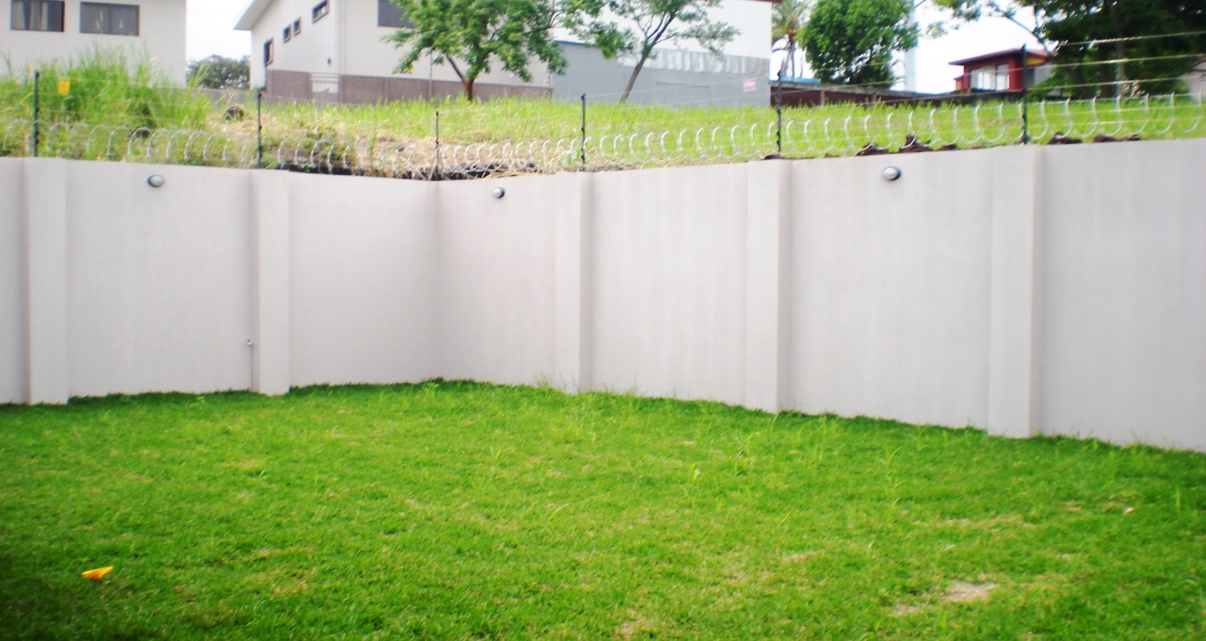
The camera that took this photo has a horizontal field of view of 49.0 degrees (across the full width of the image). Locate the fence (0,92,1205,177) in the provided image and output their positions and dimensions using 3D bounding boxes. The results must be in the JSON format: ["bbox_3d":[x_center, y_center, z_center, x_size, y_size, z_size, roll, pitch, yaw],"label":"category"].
[{"bbox_3d":[-0.200,-2.100,16.000,12.800,0.500,5.000,1,2,14],"label":"fence"}]

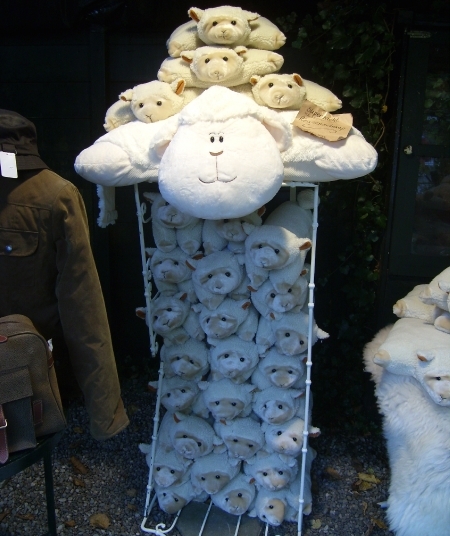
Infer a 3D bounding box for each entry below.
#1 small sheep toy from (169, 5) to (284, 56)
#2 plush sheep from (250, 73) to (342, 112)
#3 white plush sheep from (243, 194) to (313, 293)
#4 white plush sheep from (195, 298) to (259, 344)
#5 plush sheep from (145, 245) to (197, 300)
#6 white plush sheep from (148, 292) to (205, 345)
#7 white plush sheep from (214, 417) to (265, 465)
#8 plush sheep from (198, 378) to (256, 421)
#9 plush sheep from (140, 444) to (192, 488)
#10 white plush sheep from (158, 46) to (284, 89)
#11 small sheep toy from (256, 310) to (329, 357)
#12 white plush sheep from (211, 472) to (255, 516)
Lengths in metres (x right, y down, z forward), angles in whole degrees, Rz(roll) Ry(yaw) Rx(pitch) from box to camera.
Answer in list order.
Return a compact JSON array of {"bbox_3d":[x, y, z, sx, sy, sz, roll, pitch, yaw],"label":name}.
[{"bbox_3d":[0.013,-0.698,1.826,0.335,0.140,0.280,-2,14,5],"label":"small sheep toy"},{"bbox_3d":[0.159,-0.524,1.827,0.340,0.130,0.260,6,14,-3],"label":"plush sheep"},{"bbox_3d":[0.182,-0.102,1.878,0.195,0.210,0.280,12,33,12],"label":"white plush sheep"},{"bbox_3d":[0.022,0.158,2.021,0.200,0.160,0.250,1,14,16],"label":"white plush sheep"},{"bbox_3d":[-0.157,0.003,2.012,0.170,0.170,0.250,5,15,14],"label":"plush sheep"},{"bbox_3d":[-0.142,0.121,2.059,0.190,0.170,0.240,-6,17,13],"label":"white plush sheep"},{"bbox_3d":[0.060,0.578,2.194,0.175,0.160,0.240,9,19,-1],"label":"white plush sheep"},{"bbox_3d":[0.015,0.427,2.103,0.190,0.150,0.250,3,15,6],"label":"plush sheep"},{"bbox_3d":[-0.189,0.668,2.207,0.175,0.160,0.240,8,20,4],"label":"plush sheep"},{"bbox_3d":[-0.005,-0.597,1.830,0.360,0.125,0.260,-3,14,3],"label":"white plush sheep"},{"bbox_3d":[0.225,0.194,1.999,0.210,0.160,0.250,7,15,7],"label":"small sheep toy"},{"bbox_3d":[0.020,0.763,2.240,0.175,0.160,0.240,-9,22,2],"label":"white plush sheep"}]

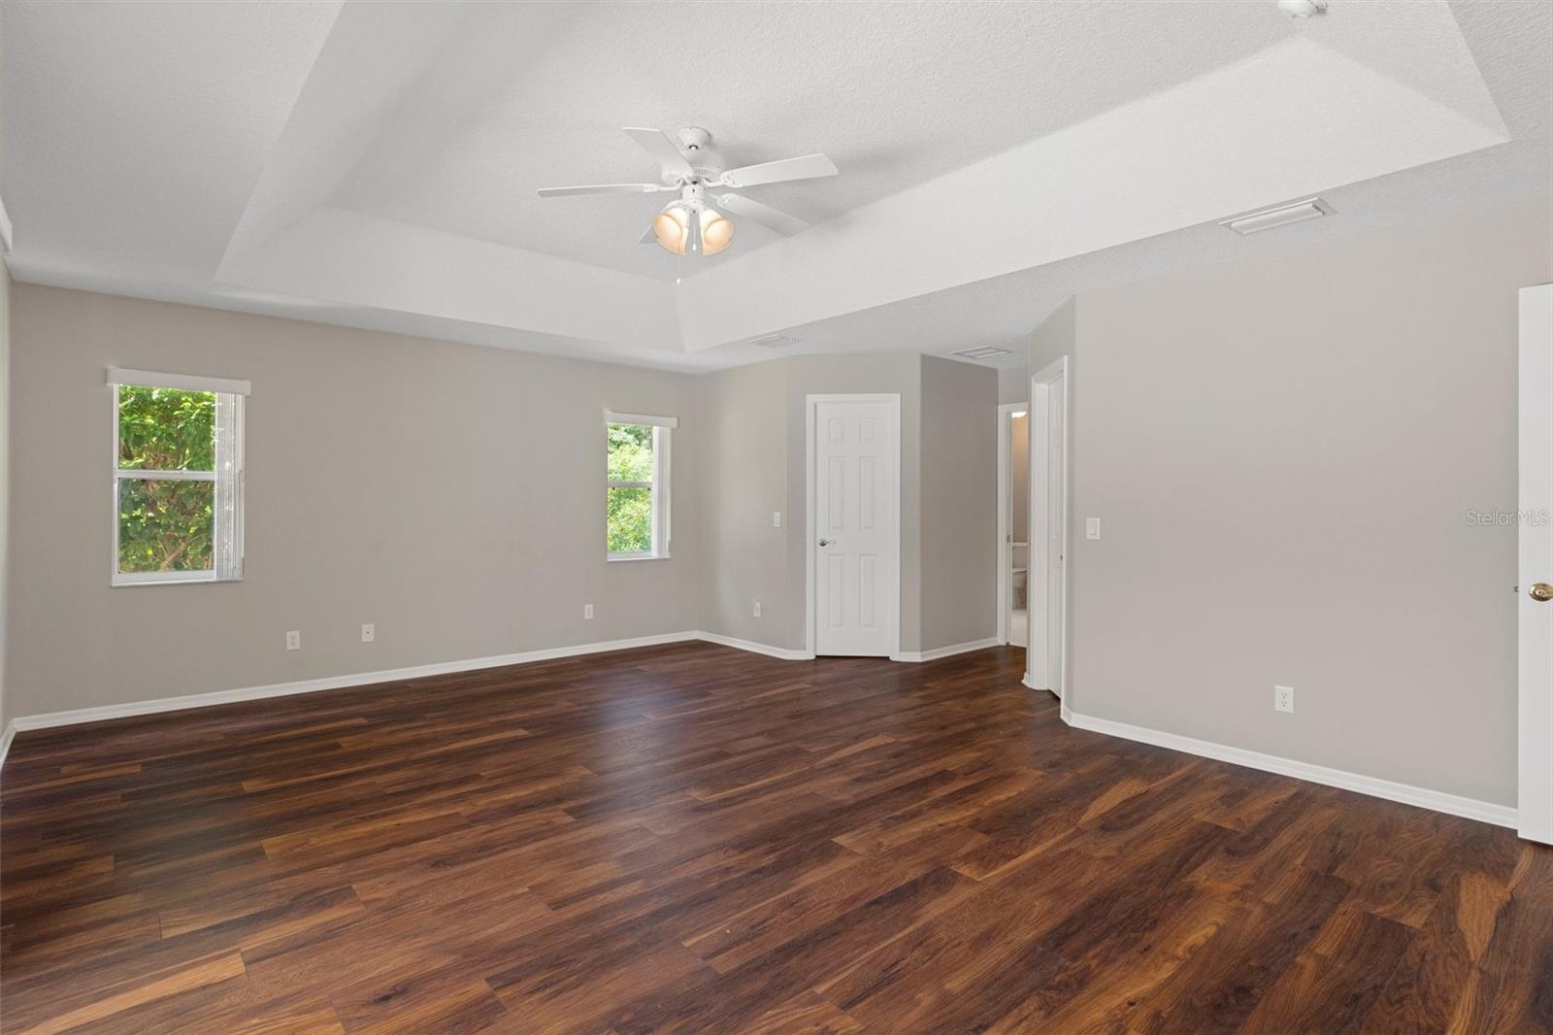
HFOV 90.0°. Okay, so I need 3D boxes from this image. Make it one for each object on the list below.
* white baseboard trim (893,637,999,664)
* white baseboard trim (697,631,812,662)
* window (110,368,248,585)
[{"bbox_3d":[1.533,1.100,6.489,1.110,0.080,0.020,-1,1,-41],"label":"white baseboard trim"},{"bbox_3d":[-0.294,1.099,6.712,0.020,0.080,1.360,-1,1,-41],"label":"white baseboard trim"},{"bbox_3d":[-3.616,-0.228,4.721,0.670,1.270,0.120,-1,1,-41],"label":"window"}]

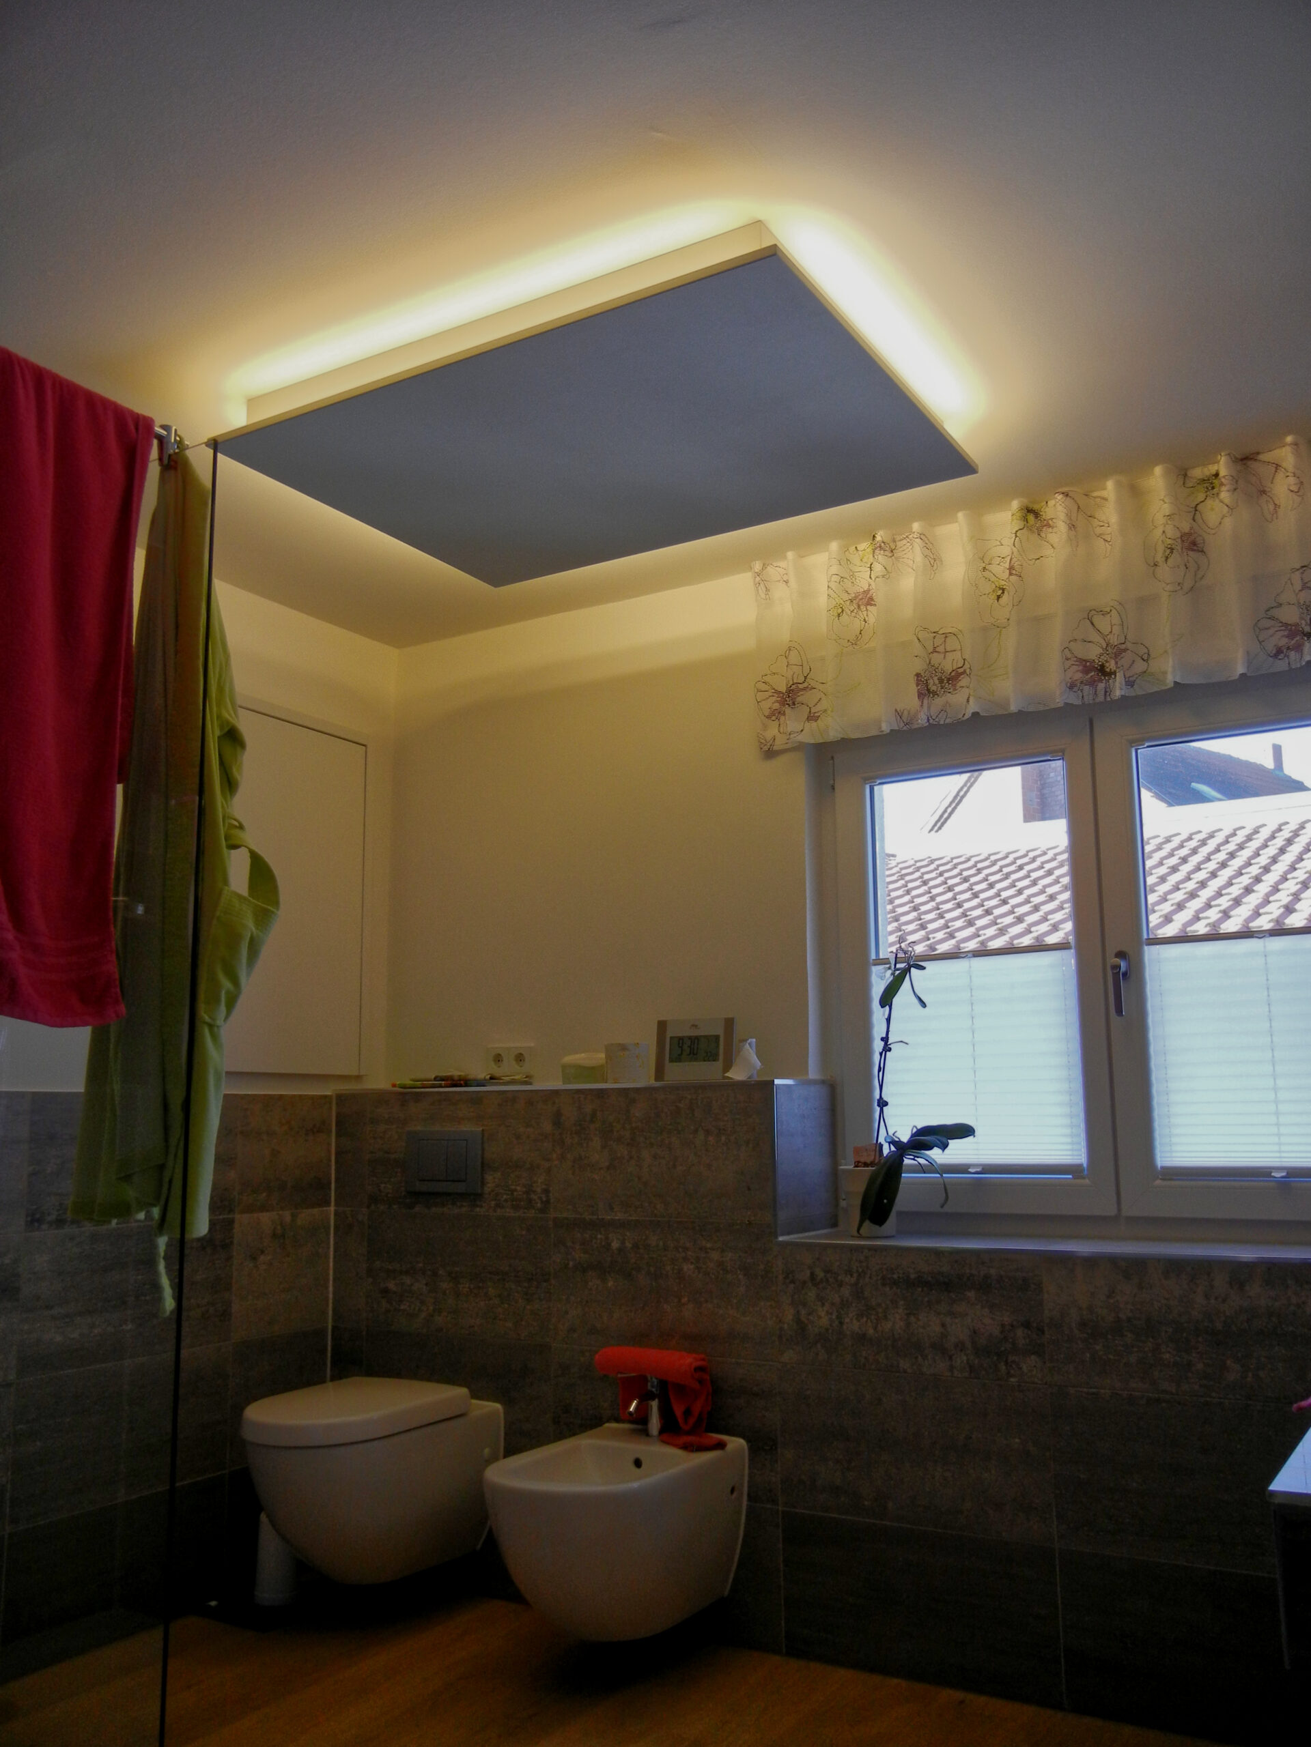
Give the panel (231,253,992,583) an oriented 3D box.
[{"bbox_3d":[-0.099,-0.852,2.935,1.186,0.097,0.892,-6,-11,31],"label":"panel"}]

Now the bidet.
[{"bbox_3d":[-0.104,1.393,3.158,0.373,0.348,0.580,-6,-11,31],"label":"bidet"}]

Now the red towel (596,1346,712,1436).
[{"bbox_3d":[-0.007,1.148,3.364,0.290,0.185,0.105,-6,-11,31],"label":"red towel"}]

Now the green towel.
[{"bbox_3d":[-0.666,-0.036,2.114,0.280,1.120,0.160,-6,-11,31],"label":"green towel"}]

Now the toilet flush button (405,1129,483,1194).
[{"bbox_3d":[-0.544,0.735,3.863,0.249,0.162,0.015,-6,-11,31],"label":"toilet flush button"}]

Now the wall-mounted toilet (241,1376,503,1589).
[{"bbox_3d":[-0.685,1.421,3.506,0.375,0.410,0.585,-6,-11,31],"label":"wall-mounted toilet"}]

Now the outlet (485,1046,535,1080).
[{"bbox_3d":[-0.389,0.500,4.007,0.155,0.082,0.012,-6,-11,31],"label":"outlet"}]

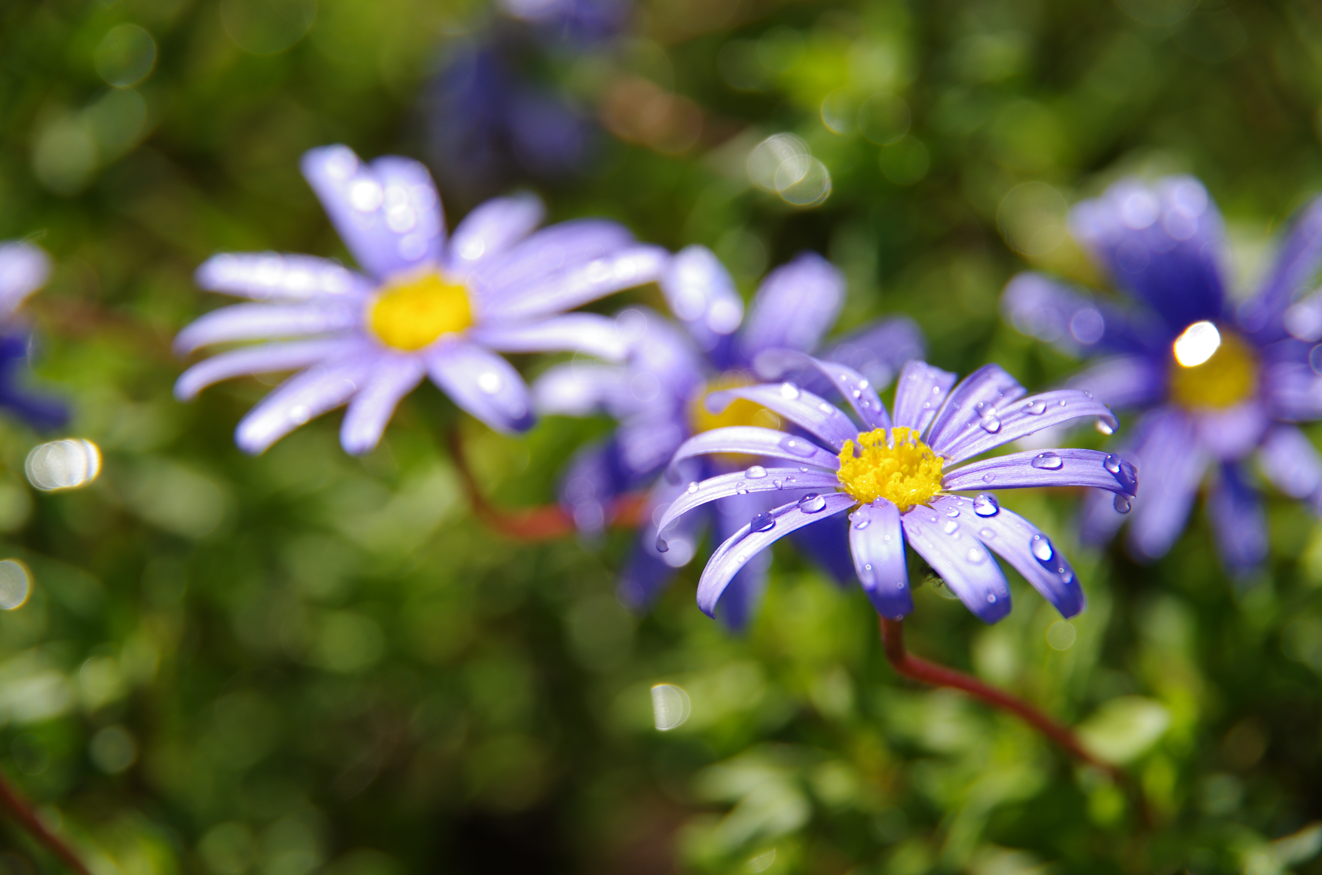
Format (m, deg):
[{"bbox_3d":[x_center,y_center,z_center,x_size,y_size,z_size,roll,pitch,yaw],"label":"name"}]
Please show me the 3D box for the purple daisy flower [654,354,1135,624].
[{"bbox_3d":[0.019,0.004,0.602,0.039,0.013,0.039,-7,33,0],"label":"purple daisy flower"}]

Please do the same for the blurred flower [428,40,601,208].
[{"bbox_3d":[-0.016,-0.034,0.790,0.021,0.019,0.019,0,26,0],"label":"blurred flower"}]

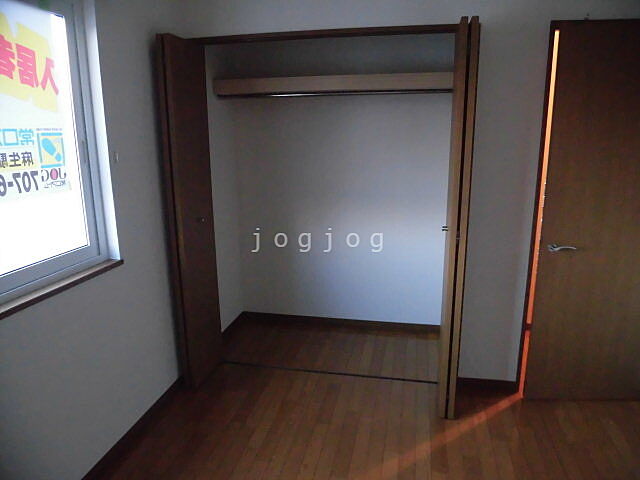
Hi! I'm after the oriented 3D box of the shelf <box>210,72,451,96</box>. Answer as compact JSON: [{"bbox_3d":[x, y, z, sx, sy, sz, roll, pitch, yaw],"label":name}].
[{"bbox_3d":[0.080,-1.035,2.952,1.650,0.105,0.070,2,13,11],"label":"shelf"}]

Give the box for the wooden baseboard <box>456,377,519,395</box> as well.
[{"bbox_3d":[1.009,0.877,2.674,0.350,0.064,0.018,2,13,11],"label":"wooden baseboard"}]

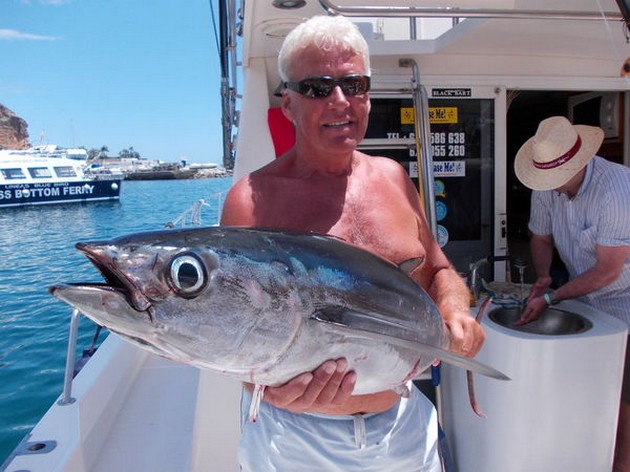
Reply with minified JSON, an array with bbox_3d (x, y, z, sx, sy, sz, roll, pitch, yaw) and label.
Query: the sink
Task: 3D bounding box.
[{"bbox_3d":[0.807,0.371,1.830,0.370,0.150,0.370,-1,8,0],"label":"sink"}]

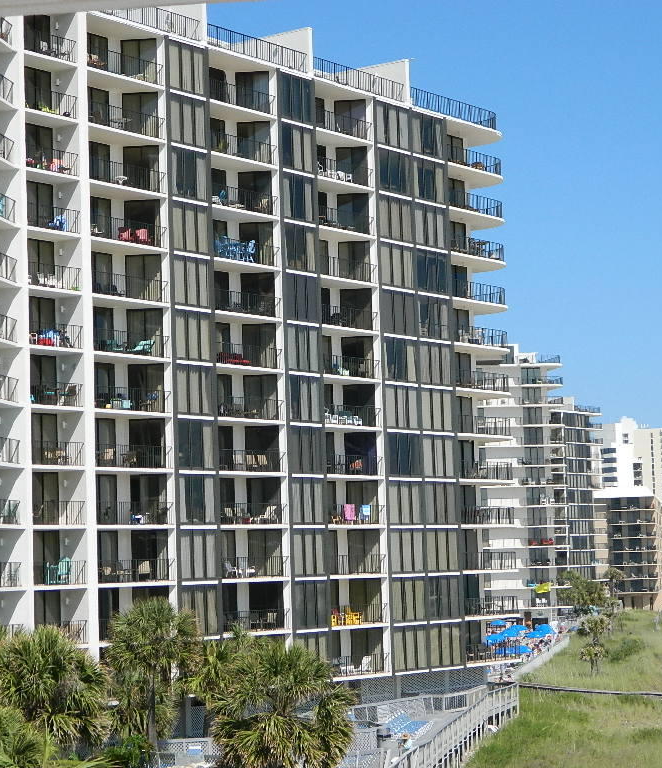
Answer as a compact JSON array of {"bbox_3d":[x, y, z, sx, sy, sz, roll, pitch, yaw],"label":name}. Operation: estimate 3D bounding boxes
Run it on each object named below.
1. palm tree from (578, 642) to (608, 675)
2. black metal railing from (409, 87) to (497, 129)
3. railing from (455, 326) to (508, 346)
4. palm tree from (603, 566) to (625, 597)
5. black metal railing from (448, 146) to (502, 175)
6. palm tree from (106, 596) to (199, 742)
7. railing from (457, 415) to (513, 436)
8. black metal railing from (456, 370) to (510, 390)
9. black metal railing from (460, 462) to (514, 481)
[{"bbox_3d":[19.868,20.907,156.886,2.150,2.550,2.150,-2,-5,0],"label":"palm tree"},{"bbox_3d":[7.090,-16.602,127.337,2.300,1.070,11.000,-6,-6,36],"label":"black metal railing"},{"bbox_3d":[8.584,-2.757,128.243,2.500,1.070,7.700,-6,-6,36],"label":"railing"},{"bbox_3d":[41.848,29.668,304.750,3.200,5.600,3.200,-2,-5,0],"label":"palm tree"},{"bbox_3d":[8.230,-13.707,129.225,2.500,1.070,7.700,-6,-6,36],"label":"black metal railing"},{"bbox_3d":[-7.306,12.160,85.701,3.900,6.700,3.900,-2,-5,0],"label":"palm tree"},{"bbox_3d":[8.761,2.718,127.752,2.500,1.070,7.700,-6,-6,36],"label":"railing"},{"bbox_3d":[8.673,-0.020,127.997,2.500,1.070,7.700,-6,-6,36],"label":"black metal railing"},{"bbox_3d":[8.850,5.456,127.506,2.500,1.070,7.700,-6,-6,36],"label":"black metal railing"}]

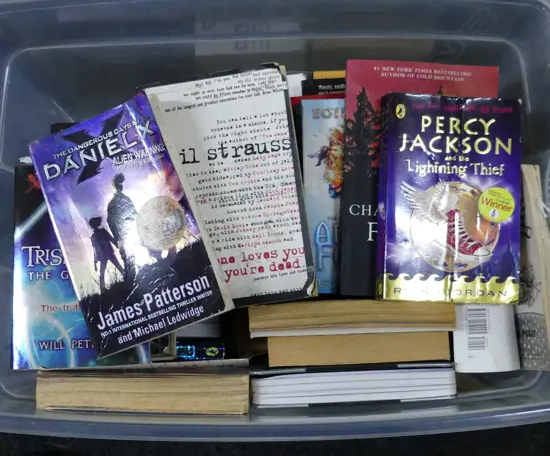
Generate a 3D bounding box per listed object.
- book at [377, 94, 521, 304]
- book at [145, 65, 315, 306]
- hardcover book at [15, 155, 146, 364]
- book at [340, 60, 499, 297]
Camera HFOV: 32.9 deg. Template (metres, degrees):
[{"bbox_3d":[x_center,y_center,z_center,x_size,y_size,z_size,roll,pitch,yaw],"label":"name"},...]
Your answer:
[{"bbox_3d":[0.172,-0.028,0.913,0.129,0.026,0.198,2,86,-1],"label":"book"},{"bbox_3d":[-0.043,-0.036,0.915,0.146,0.036,0.223,-9,91,11],"label":"book"},{"bbox_3d":[-0.186,0.038,0.913,0.130,0.029,0.198,-1,83,-2],"label":"hardcover book"},{"bbox_3d":[0.145,-0.047,0.931,0.152,0.022,0.233,2,86,-2],"label":"book"}]

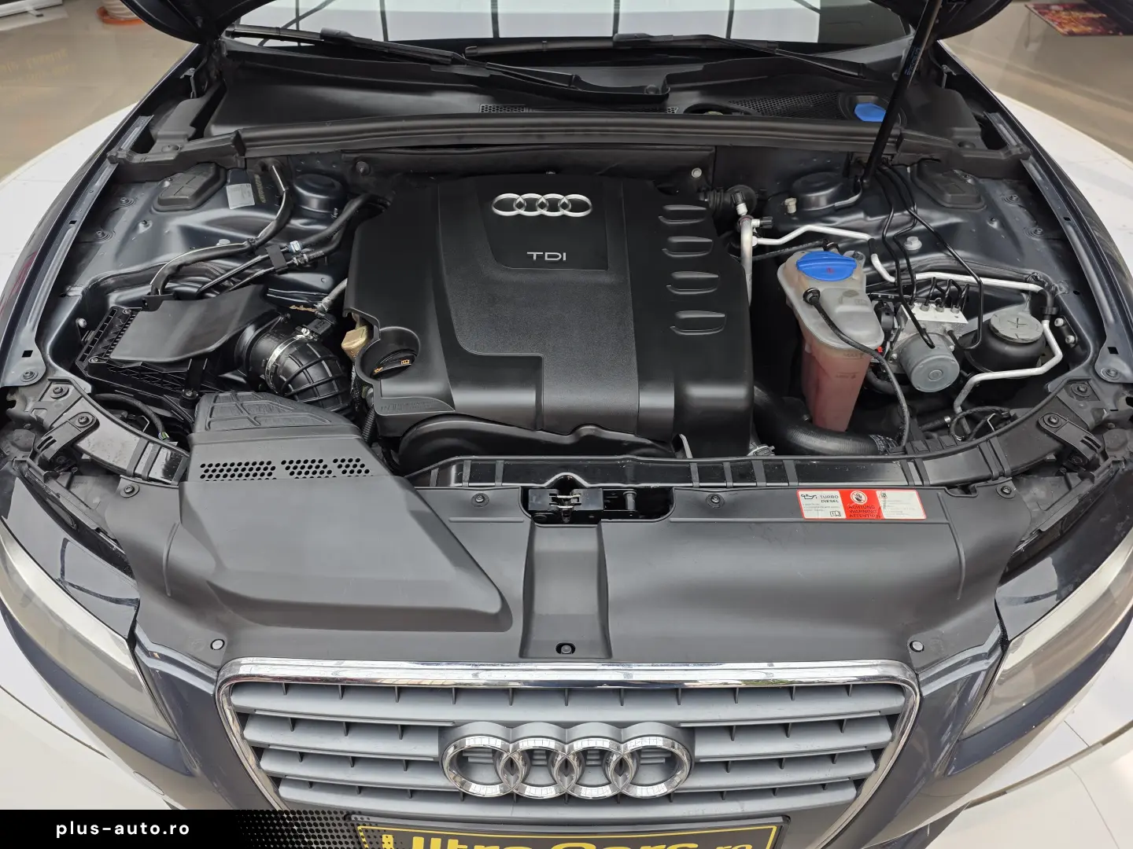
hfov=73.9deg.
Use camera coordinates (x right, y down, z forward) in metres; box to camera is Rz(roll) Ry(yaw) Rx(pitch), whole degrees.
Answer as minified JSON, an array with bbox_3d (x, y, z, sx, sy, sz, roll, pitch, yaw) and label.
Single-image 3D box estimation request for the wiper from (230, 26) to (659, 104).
[{"bbox_3d":[-0.260,-0.699,1.465,0.920,0.060,0.070,11,45,11],"label":"wiper"}]

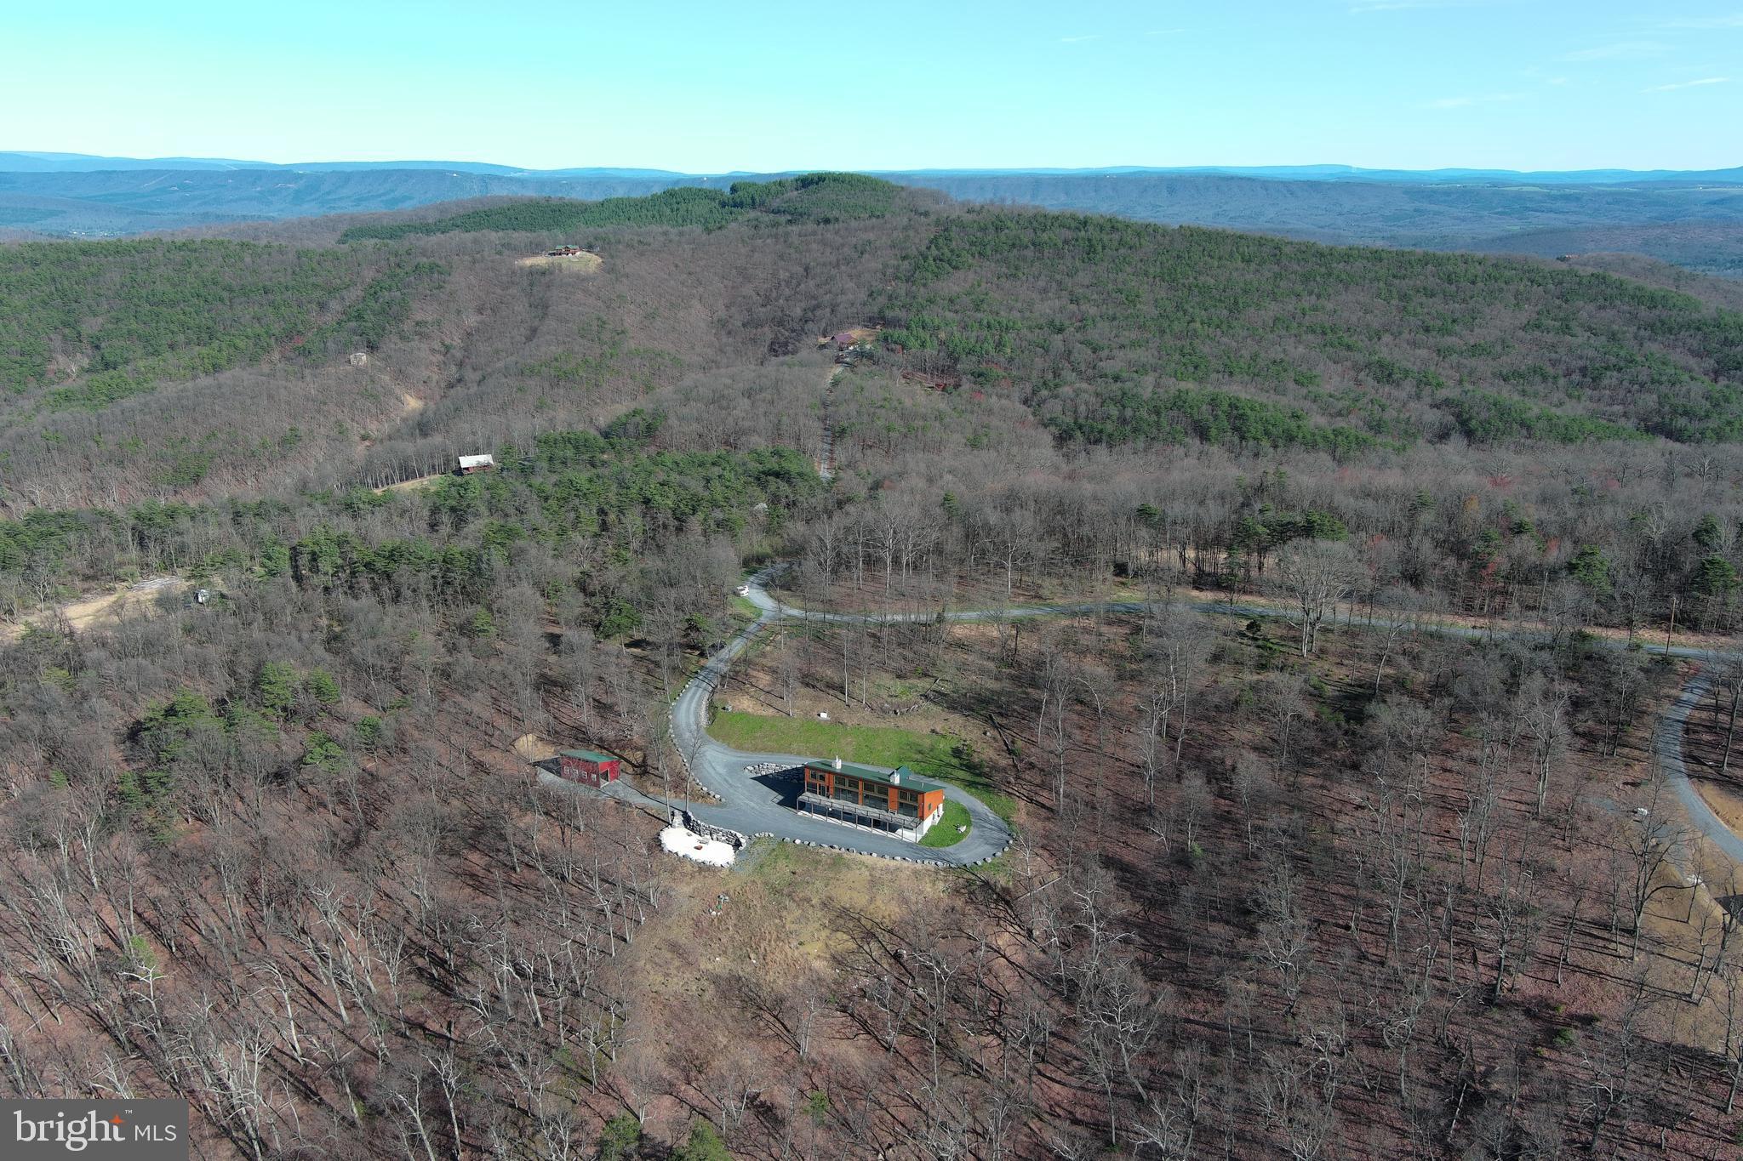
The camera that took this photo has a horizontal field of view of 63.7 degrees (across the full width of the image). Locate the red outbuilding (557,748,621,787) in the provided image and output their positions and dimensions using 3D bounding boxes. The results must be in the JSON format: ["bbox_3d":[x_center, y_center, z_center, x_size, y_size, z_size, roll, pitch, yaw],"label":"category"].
[{"bbox_3d":[-49.122,32.389,245.352,8.343,4.635,5.150,9,19,27],"label":"red outbuilding"}]

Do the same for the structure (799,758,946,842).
[{"bbox_3d":[-0.122,34.782,230.278,22.351,8.600,10.197,9,19,27],"label":"structure"}]

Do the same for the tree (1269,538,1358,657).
[{"bbox_3d":[84.617,3.519,268.432,16.601,22.900,16.601,0,16,0],"label":"tree"}]

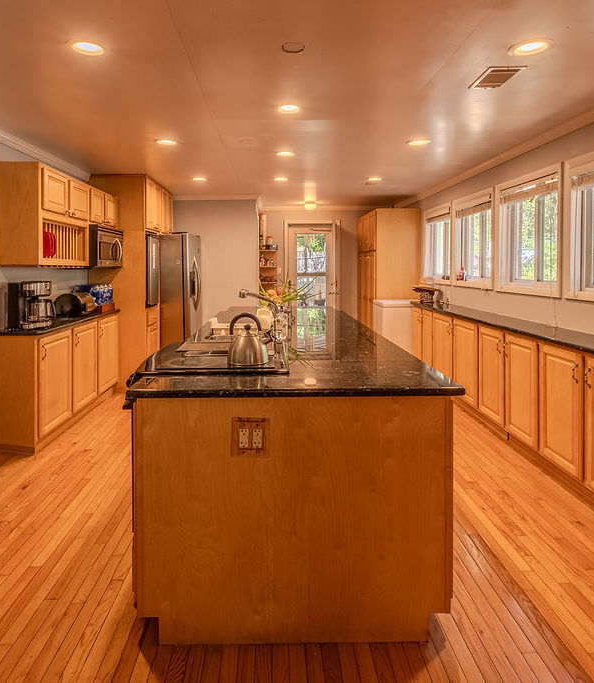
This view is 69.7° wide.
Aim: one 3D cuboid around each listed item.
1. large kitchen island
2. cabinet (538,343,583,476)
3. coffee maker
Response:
[{"bbox_3d":[-0.094,0.382,2.975,1.180,0.928,2.950,0,8,-3],"label":"large kitchen island"},{"bbox_3d":[1.739,0.391,2.550,0.360,0.690,0.402,0,5,-3],"label":"cabinet"},{"bbox_3d":[-2.064,-0.280,3.323,0.280,0.365,0.200,0,5,5],"label":"coffee maker"}]

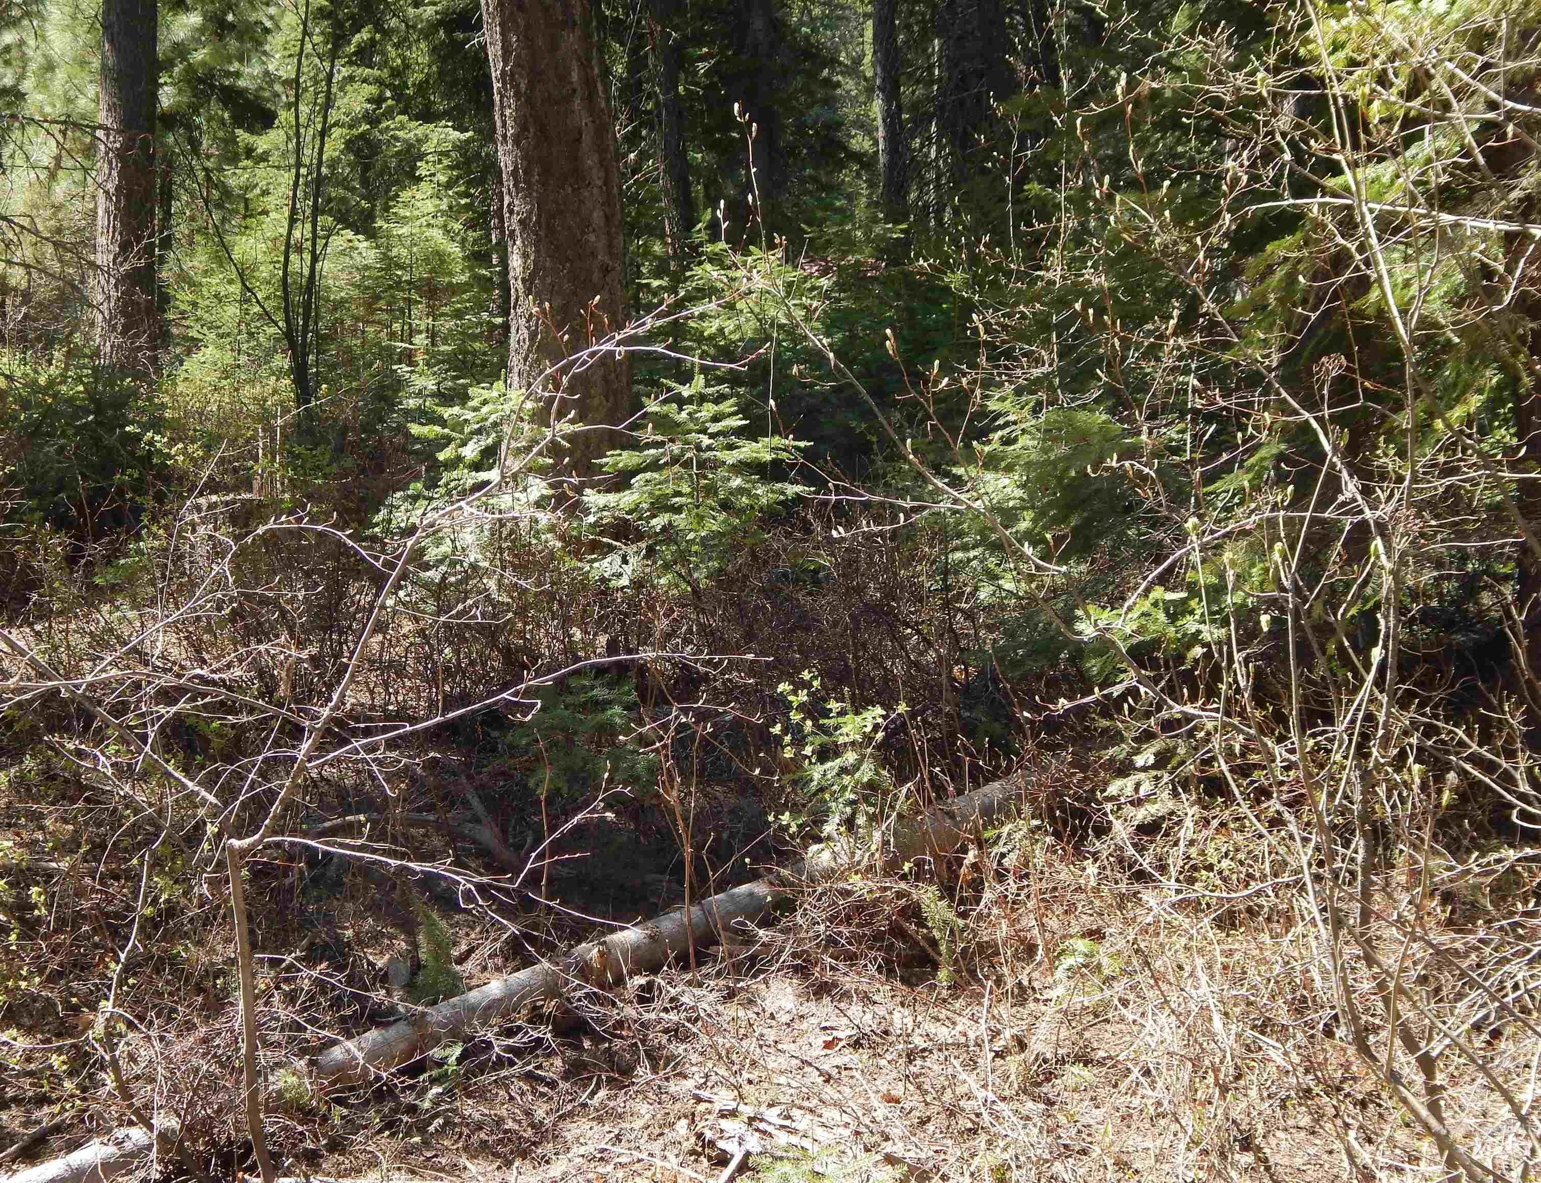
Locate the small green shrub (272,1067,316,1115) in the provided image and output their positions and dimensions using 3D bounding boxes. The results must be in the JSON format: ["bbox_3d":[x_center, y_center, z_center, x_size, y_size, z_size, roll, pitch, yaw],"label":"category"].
[{"bbox_3d":[-1.158,1.214,6.750,0.112,0.115,0.110,-2,4,0],"label":"small green shrub"}]

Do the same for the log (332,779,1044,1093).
[{"bbox_3d":[-0.151,0.894,7.750,0.125,0.125,2.767,2,12,45],"label":"log"}]

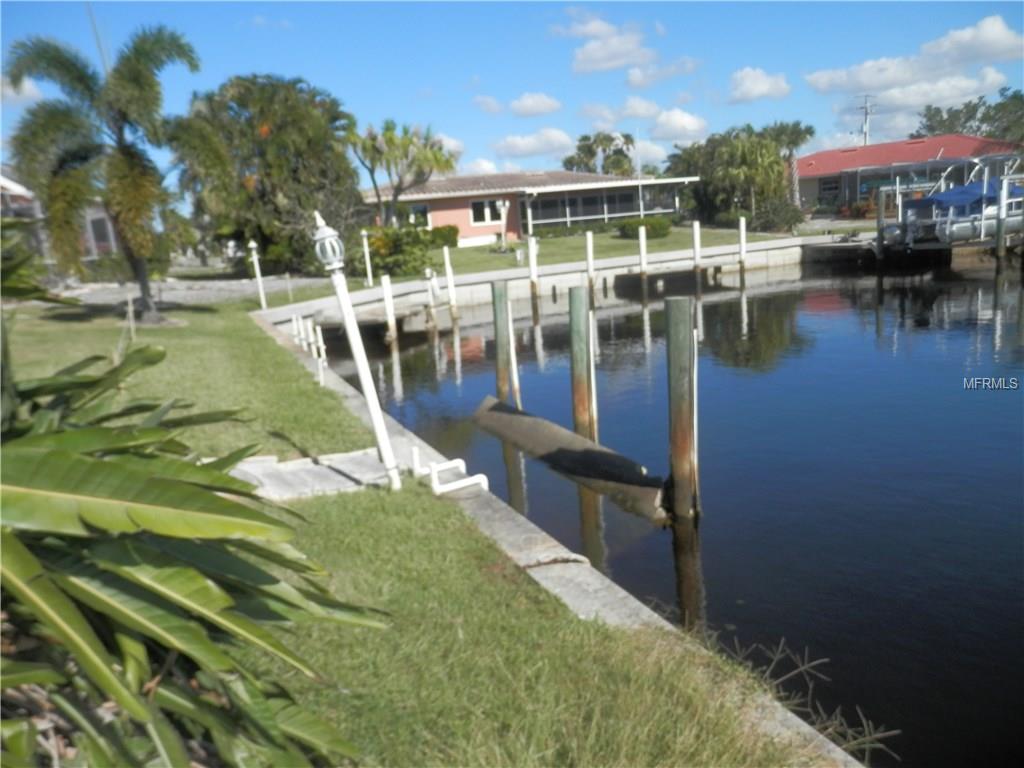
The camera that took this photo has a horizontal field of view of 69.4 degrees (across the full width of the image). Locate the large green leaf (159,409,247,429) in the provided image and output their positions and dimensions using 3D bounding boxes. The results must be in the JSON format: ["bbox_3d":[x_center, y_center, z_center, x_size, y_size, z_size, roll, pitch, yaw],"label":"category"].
[{"bbox_3d":[-1.158,0.128,2.750,0.370,0.070,0.140,-5,13,0],"label":"large green leaf"}]

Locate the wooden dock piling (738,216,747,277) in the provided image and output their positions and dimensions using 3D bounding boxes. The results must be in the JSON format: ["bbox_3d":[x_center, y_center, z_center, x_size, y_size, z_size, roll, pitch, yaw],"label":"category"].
[{"bbox_3d":[7.646,-4.487,24.439,0.210,2.020,0.210,-5,12,0],"label":"wooden dock piling"}]

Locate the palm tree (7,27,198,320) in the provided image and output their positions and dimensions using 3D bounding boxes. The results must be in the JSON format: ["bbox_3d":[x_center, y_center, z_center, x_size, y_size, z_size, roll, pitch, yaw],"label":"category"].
[{"bbox_3d":[-9.645,-5.023,18.316,4.700,6.918,4.400,-5,13,0],"label":"palm tree"}]

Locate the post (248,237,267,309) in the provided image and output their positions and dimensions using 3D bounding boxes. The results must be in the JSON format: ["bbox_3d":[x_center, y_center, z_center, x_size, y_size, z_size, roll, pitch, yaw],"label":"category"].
[{"bbox_3d":[-6.417,-2.752,18.650,0.240,1.765,0.240,-7,13,0],"label":"post"}]

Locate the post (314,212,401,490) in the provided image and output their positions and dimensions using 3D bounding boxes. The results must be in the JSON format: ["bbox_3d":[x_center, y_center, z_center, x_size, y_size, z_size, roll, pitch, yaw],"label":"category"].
[{"bbox_3d":[-1.001,-0.176,4.812,0.220,1.868,0.220,-13,14,0],"label":"post"}]

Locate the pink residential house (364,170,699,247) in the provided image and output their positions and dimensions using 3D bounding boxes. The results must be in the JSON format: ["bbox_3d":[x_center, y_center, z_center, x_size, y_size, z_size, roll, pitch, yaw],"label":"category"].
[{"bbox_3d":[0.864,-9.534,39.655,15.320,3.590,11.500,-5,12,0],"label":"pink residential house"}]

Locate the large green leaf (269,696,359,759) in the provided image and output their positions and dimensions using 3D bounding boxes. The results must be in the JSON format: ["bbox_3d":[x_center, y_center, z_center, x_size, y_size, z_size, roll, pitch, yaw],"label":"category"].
[{"bbox_3d":[-0.591,1.022,2.200,0.270,0.130,0.170,-1,13,19],"label":"large green leaf"}]

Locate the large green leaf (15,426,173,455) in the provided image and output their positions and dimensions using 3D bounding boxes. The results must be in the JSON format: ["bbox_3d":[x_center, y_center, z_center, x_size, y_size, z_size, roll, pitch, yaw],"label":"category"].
[{"bbox_3d":[-1.352,0.183,2.400,0.550,0.090,0.200,-5,13,0],"label":"large green leaf"}]

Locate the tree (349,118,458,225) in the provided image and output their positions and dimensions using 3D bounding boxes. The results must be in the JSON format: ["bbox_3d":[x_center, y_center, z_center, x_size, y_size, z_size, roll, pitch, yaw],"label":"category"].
[{"bbox_3d":[-4.144,-7.822,29.966,4.300,5.440,4.000,-5,12,0],"label":"tree"}]

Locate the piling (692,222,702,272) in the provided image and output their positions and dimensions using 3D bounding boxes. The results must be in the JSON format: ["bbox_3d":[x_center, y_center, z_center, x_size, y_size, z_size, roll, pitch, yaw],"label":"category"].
[{"bbox_3d":[6.197,-4.468,24.548,0.230,1.850,0.230,-5,12,0],"label":"piling"}]

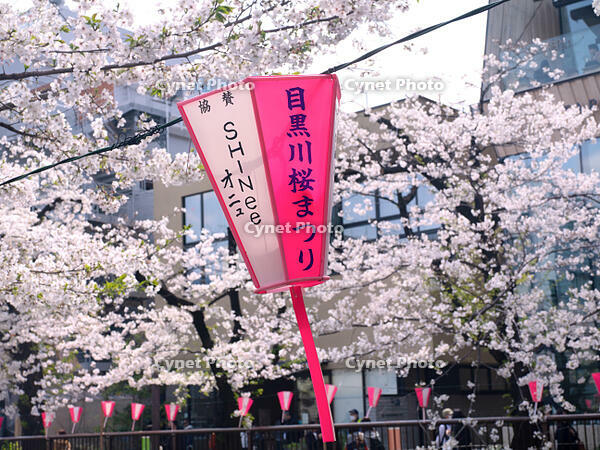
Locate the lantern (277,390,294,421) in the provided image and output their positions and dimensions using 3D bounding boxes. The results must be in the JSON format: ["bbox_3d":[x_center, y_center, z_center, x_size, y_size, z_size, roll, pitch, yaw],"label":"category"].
[{"bbox_3d":[-0.372,4.346,23.951,0.385,0.769,0.358,5,-6,0],"label":"lantern"}]

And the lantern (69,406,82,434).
[{"bbox_3d":[-6.141,5.328,27.400,0.385,0.723,0.358,9,-7,-11],"label":"lantern"}]

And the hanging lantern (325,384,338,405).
[{"bbox_3d":[0.713,3.939,23.306,0.385,0.472,0.358,7,-6,3],"label":"hanging lantern"}]

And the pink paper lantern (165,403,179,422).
[{"bbox_3d":[-3.268,4.808,25.710,0.385,0.439,0.358,0,-6,-7],"label":"pink paper lantern"}]

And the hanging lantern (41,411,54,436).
[{"bbox_3d":[-7.028,5.555,27.957,0.385,0.716,0.358,2,-7,-14],"label":"hanging lantern"}]

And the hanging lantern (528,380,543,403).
[{"bbox_3d":[4.897,3.458,20.816,0.385,0.439,0.358,-1,-7,13],"label":"hanging lantern"}]

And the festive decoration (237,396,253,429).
[{"bbox_3d":[-1.389,4.588,24.541,0.385,0.755,0.358,11,-6,-1],"label":"festive decoration"}]

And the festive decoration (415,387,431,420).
[{"bbox_3d":[2.729,3.949,22.122,0.385,0.736,0.358,-2,-6,7],"label":"festive decoration"}]

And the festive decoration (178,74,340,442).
[{"bbox_3d":[-0.020,0.096,2.307,0.398,0.801,0.358,-7,-6,-24],"label":"festive decoration"}]

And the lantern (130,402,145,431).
[{"bbox_3d":[-4.287,5.032,26.279,0.385,0.751,0.358,11,-6,-7],"label":"lantern"}]

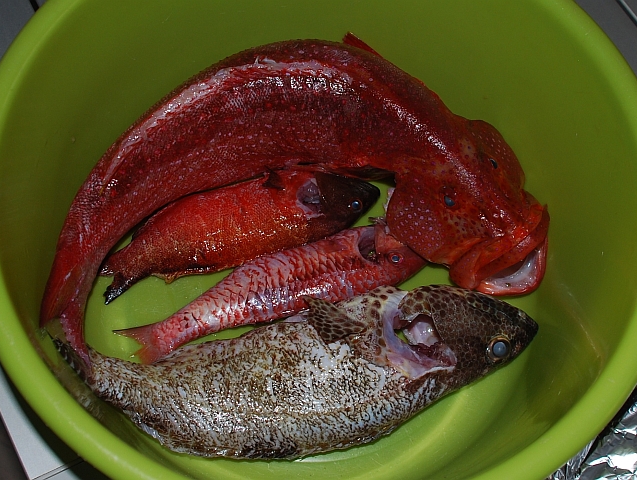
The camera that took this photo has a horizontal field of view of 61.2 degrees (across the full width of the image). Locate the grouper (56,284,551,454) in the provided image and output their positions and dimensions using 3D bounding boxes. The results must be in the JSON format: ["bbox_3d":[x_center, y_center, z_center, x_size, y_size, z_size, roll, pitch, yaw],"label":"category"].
[{"bbox_3d":[-0.005,0.099,0.406,0.362,0.060,0.118,-5,69,-5],"label":"grouper"}]

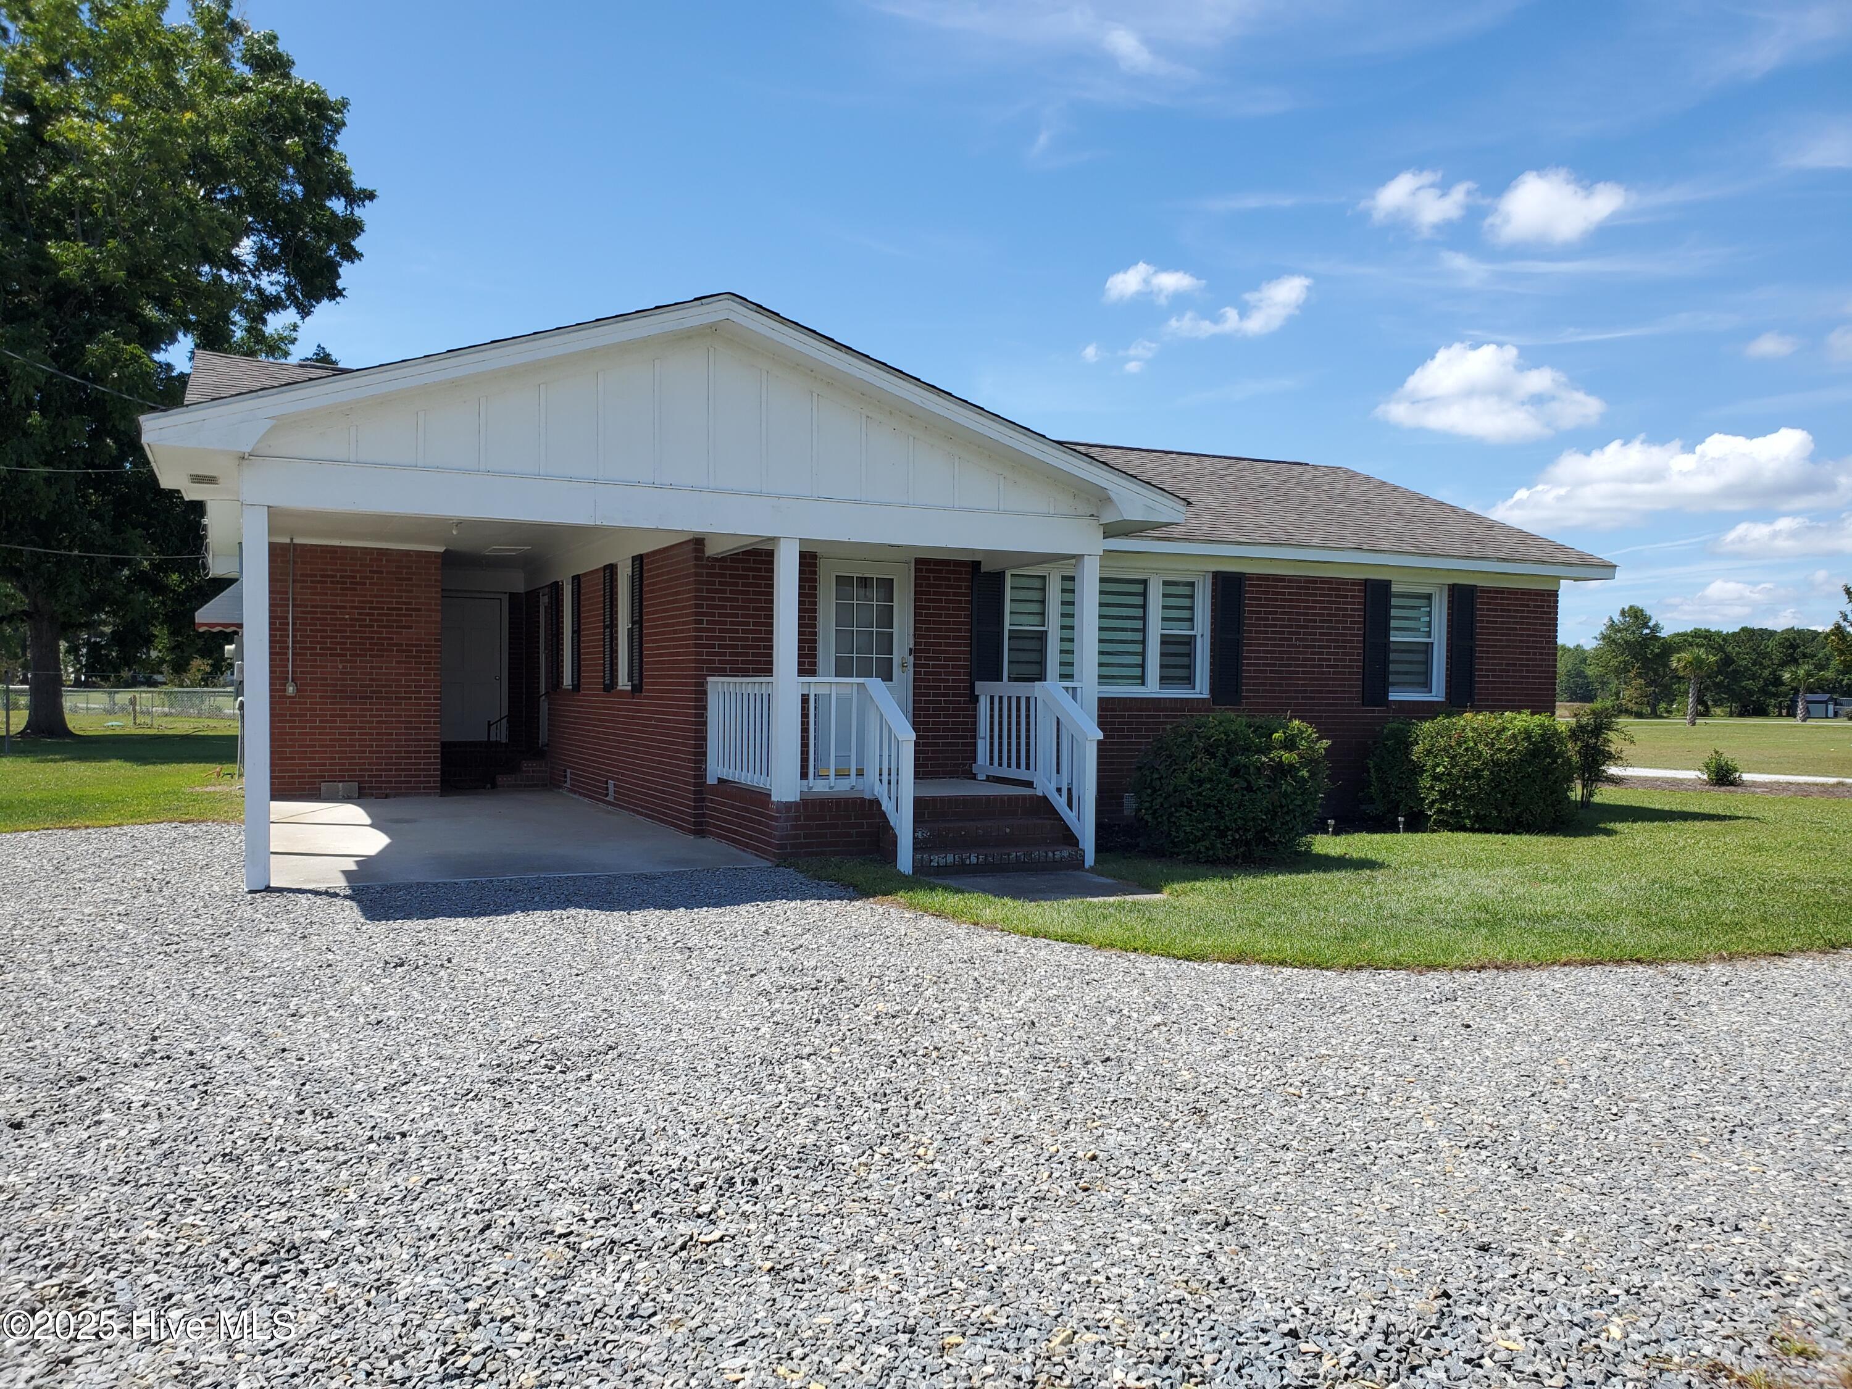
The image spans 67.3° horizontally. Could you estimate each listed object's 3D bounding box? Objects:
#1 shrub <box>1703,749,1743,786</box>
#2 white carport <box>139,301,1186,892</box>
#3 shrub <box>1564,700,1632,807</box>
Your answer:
[{"bbox_3d":[12.089,1.109,21.113,0.615,0.571,0.615,1,0,-26],"label":"shrub"},{"bbox_3d":[-2.755,-0.825,13.177,7.730,4.180,6.840,1,0,-26],"label":"white carport"},{"bbox_3d":[8.050,0.729,16.680,0.867,1.301,0.867,1,0,-26],"label":"shrub"}]

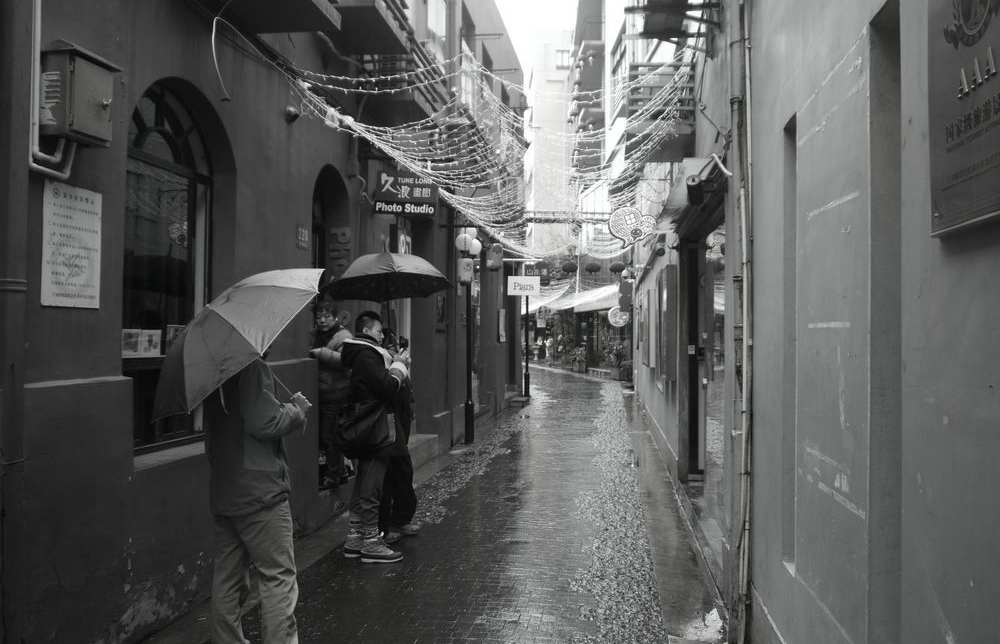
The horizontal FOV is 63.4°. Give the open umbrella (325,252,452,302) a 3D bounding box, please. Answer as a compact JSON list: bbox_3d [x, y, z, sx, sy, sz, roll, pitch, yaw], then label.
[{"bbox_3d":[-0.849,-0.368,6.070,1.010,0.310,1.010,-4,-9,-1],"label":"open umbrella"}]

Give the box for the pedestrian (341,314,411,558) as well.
[{"bbox_3d":[-0.906,0.822,5.892,0.480,1.740,0.540,1,-2,-30],"label":"pedestrian"}]

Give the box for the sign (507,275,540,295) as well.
[{"bbox_3d":[0.585,-0.859,19.300,0.764,0.460,0.060,0,-1,8],"label":"sign"}]

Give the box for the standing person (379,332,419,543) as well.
[{"bbox_3d":[-0.802,0.891,6.450,0.450,1.630,0.500,1,-2,-25],"label":"standing person"}]

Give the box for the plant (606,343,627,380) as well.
[{"bbox_3d":[4.806,1.673,33.662,0.820,1.420,0.780,0,-1,10],"label":"plant"}]

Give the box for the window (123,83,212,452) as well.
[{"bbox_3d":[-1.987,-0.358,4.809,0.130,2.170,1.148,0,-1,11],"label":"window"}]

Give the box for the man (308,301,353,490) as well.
[{"bbox_3d":[-1.424,0.636,6.999,0.500,1.620,0.420,0,-1,12],"label":"man"}]

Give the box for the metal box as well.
[{"bbox_3d":[-1.951,-1.065,3.763,0.182,0.496,0.348,0,-1,11],"label":"metal box"}]

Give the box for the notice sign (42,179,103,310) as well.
[{"bbox_3d":[-2.016,-0.357,3.847,0.025,0.571,0.389,0,-1,11],"label":"notice sign"}]

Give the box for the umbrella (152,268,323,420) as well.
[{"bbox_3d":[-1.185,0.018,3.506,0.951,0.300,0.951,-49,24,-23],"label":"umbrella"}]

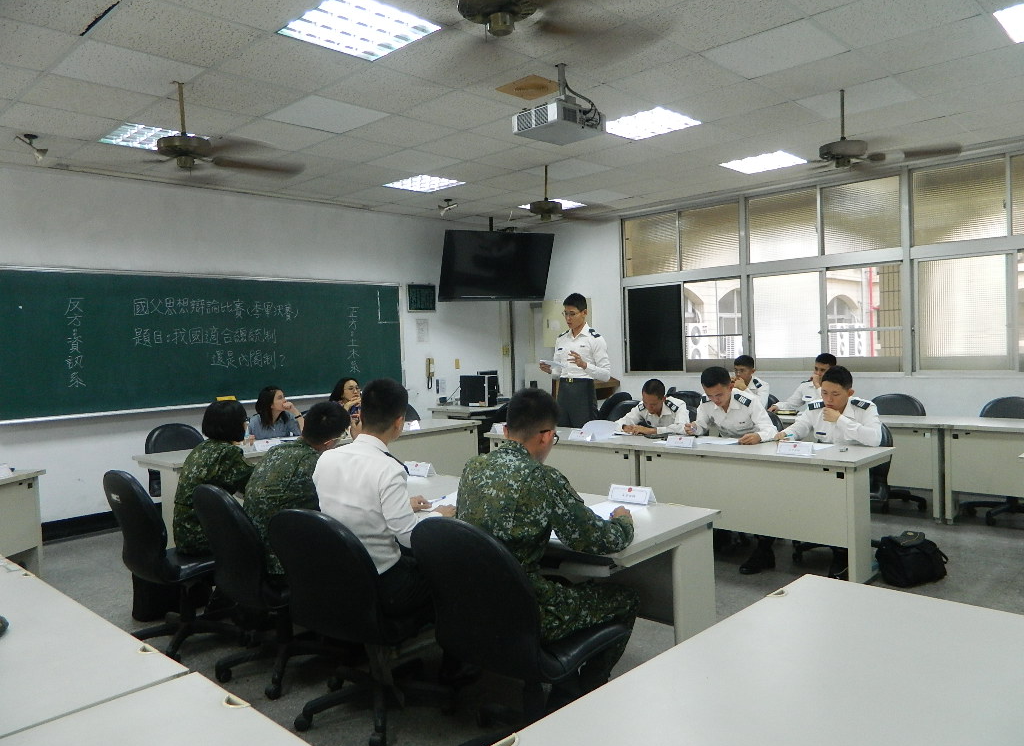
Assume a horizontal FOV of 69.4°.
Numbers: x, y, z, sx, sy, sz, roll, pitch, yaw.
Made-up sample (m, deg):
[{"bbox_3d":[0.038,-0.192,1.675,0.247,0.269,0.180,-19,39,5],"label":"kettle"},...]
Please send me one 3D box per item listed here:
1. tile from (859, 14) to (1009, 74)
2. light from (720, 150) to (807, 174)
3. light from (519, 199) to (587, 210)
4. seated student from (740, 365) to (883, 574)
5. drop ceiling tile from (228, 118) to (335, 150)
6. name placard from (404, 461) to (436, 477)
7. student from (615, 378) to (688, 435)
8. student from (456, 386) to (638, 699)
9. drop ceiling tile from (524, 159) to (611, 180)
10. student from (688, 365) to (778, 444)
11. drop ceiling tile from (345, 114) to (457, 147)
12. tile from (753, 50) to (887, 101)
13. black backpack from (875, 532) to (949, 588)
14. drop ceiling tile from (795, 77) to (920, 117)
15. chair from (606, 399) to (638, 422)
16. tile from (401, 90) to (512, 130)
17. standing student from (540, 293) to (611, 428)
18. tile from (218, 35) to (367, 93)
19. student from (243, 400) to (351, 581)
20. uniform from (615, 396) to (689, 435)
[{"bbox_3d":[2.242,-1.747,3.952,0.600,0.020,0.600,0,4,44],"label":"tile"},{"bbox_3d":[2.230,-1.872,6.558,0.600,0.060,0.600,1,3,44],"label":"light"},{"bbox_3d":[0.471,-1.891,8.273,0.600,0.060,0.600,1,3,44],"label":"light"},{"bbox_3d":[2.048,0.594,4.943,0.640,1.270,1.200,1,3,44],"label":"seated student"},{"bbox_3d":[-1.633,-1.683,5.237,0.600,0.020,0.600,1,3,44],"label":"drop ceiling tile"},{"bbox_3d":[-0.531,0.542,4.196,0.210,0.068,0.085,0,4,44],"label":"name placard"},{"bbox_3d":[1.105,0.596,5.779,0.720,1.110,0.540,-4,3,-43],"label":"student"},{"bbox_3d":[0.192,0.683,2.616,0.560,1.284,0.900,0,3,41],"label":"student"},{"bbox_3d":[0.491,-1.791,6.490,0.600,0.018,0.600,0,3,44],"label":"drop ceiling tile"},{"bbox_3d":[1.649,0.553,5.402,0.620,1.214,0.800,0,3,44],"label":"student"},{"bbox_3d":[-0.762,-1.688,5.177,0.600,0.018,0.600,0,3,44],"label":"drop ceiling tile"},{"bbox_3d":[1.838,-1.755,4.397,0.600,0.020,0.600,1,3,44],"label":"tile"},{"bbox_3d":[2.414,1.098,4.467,0.360,0.280,0.260,-2,3,-12],"label":"black backpack"},{"bbox_3d":[2.262,-1.786,4.832,0.600,0.020,0.600,1,3,44],"label":"drop ceiling tile"},{"bbox_3d":[0.949,0.732,6.711,0.600,0.910,0.620,1,3,44],"label":"chair"},{"bbox_3d":[-0.329,-1.705,4.814,0.600,0.020,0.600,1,3,44],"label":"tile"},{"bbox_3d":[0.544,0.228,6.514,0.520,1.858,0.460,-1,3,36],"label":"standing student"},{"bbox_3d":[-1.160,-1.617,3.884,0.600,0.018,0.600,0,3,44],"label":"tile"},{"bbox_3d":[-0.933,0.737,3.443,0.500,1.180,0.740,0,3,44],"label":"student"},{"bbox_3d":[1.104,0.376,5.763,0.420,0.430,0.500,-4,3,-43],"label":"uniform"}]

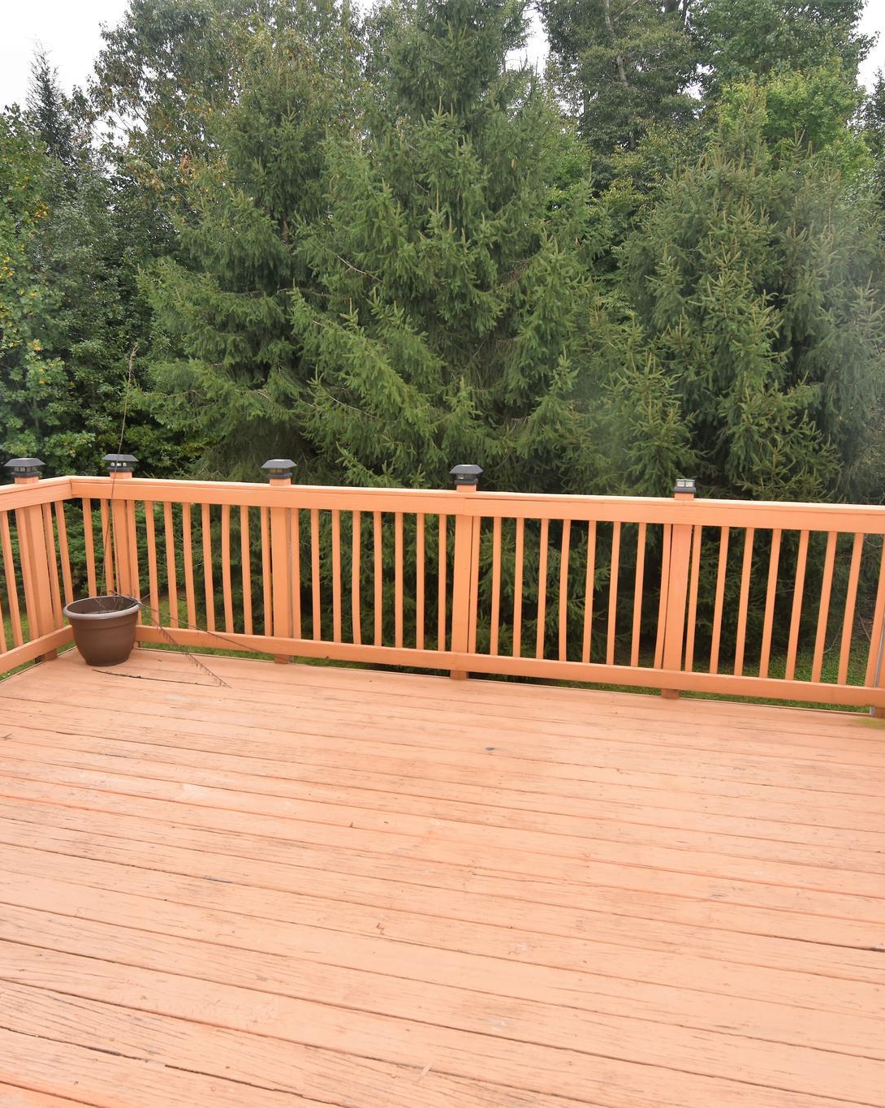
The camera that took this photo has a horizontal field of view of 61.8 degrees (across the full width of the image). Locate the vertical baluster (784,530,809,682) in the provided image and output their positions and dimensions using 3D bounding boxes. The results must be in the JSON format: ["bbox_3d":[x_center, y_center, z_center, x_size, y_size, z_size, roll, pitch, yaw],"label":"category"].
[{"bbox_3d":[1.685,0.247,3.522,0.036,0.769,0.036,3,13,12],"label":"vertical baluster"}]

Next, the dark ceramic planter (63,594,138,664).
[{"bbox_3d":[-1.926,0.468,4.236,0.394,0.305,0.394,3,13,12],"label":"dark ceramic planter"}]

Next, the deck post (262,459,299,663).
[{"bbox_3d":[-0.923,0.060,4.276,0.140,1.174,0.140,3,13,13],"label":"deck post"}]

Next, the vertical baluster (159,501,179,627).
[{"bbox_3d":[-1.621,0.070,4.420,0.038,0.820,0.038,3,13,13],"label":"vertical baluster"}]

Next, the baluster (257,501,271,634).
[{"bbox_3d":[-1.018,0.103,4.280,0.038,0.820,0.038,3,13,13],"label":"baluster"}]

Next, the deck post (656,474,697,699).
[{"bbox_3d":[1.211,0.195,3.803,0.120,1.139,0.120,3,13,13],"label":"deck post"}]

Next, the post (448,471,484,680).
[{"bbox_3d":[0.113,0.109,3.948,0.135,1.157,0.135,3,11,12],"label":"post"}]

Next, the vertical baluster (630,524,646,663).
[{"bbox_3d":[0.970,0.207,3.675,0.036,0.769,0.036,3,13,12],"label":"vertical baluster"}]

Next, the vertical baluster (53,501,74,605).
[{"bbox_3d":[-2.303,0.044,4.521,0.038,0.820,0.038,3,13,13],"label":"vertical baluster"}]

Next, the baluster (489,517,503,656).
[{"bbox_3d":[0.290,0.176,3.989,0.038,0.820,0.038,3,13,13],"label":"baluster"}]

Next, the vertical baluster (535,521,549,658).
[{"bbox_3d":[0.532,0.190,3.935,0.038,0.820,0.038,3,13,13],"label":"vertical baluster"}]

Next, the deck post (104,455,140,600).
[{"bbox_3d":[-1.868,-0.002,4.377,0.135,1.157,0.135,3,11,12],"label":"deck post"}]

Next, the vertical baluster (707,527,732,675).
[{"bbox_3d":[1.398,0.241,3.734,0.038,0.820,0.038,3,13,13],"label":"vertical baluster"}]

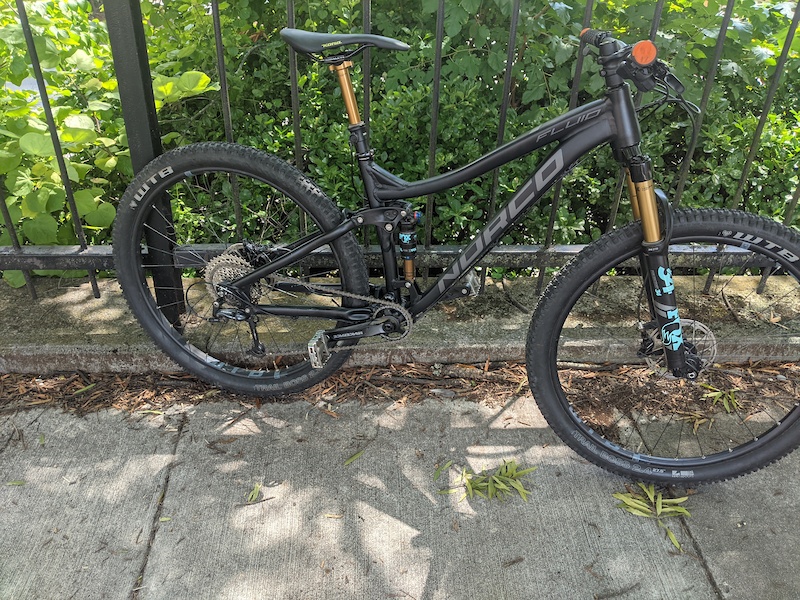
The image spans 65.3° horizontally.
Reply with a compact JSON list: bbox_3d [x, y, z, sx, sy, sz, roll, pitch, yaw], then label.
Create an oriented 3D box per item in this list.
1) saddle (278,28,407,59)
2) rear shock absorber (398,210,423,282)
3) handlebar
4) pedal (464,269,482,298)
[{"bbox_3d":[-0.112,-0.559,1.380,0.275,0.062,0.143,11,26,10],"label":"saddle"},{"bbox_3d":[0.025,-0.126,1.536,0.056,0.200,0.050,4,24,13],"label":"rear shock absorber"},{"bbox_3d":[0.451,-0.495,1.263,0.135,0.100,0.770,8,26,6],"label":"handlebar"},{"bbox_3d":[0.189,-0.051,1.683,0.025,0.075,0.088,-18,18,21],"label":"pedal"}]

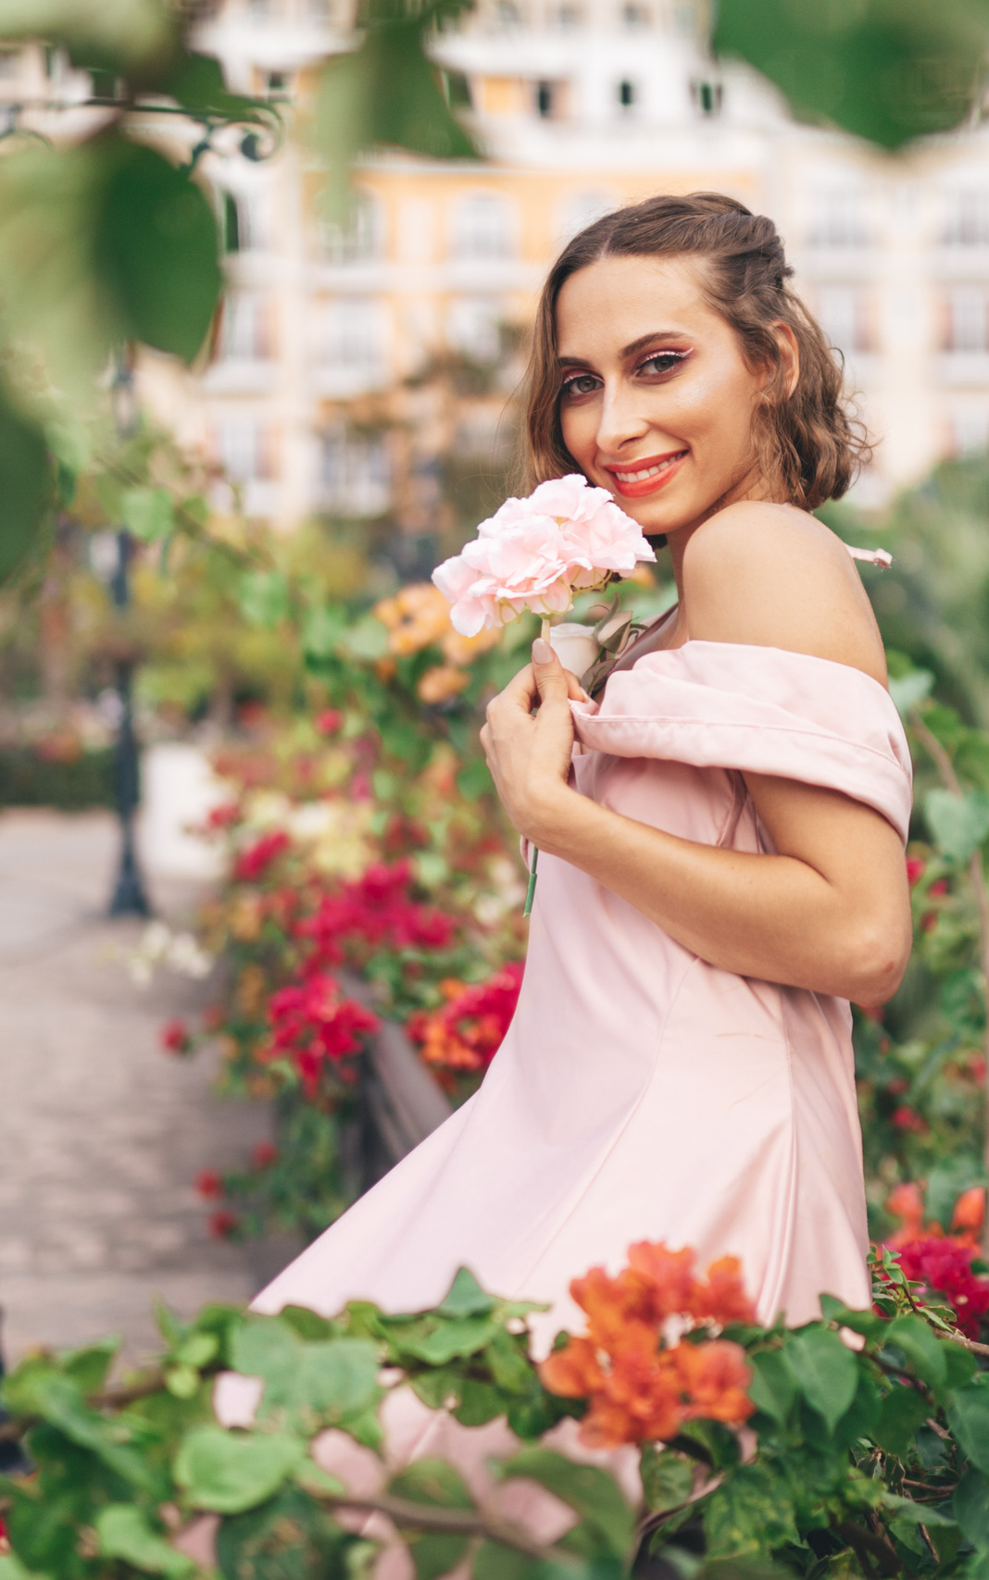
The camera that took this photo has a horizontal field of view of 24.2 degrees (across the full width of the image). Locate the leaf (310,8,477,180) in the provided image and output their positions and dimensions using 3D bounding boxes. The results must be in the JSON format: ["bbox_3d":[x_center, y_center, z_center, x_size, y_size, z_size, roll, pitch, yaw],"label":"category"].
[{"bbox_3d":[-0.038,-0.260,0.860,0.060,0.064,0.030,-1,2,-2],"label":"leaf"}]

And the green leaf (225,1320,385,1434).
[{"bbox_3d":[-0.095,0.293,1.150,0.074,0.060,0.019,-3,-21,-7],"label":"green leaf"}]

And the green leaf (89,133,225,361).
[{"bbox_3d":[-0.121,-0.196,0.830,0.050,0.080,0.022,-1,2,-8],"label":"green leaf"}]

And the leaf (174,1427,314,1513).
[{"bbox_3d":[-0.121,0.334,1.130,0.068,0.048,0.020,4,-37,-1],"label":"leaf"}]

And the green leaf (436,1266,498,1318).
[{"bbox_3d":[-0.014,0.258,1.180,0.034,0.030,0.016,0,-18,0],"label":"green leaf"}]

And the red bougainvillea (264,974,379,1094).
[{"bbox_3d":[-0.225,0.319,3.000,0.155,0.160,0.140,-1,2,-4],"label":"red bougainvillea"}]

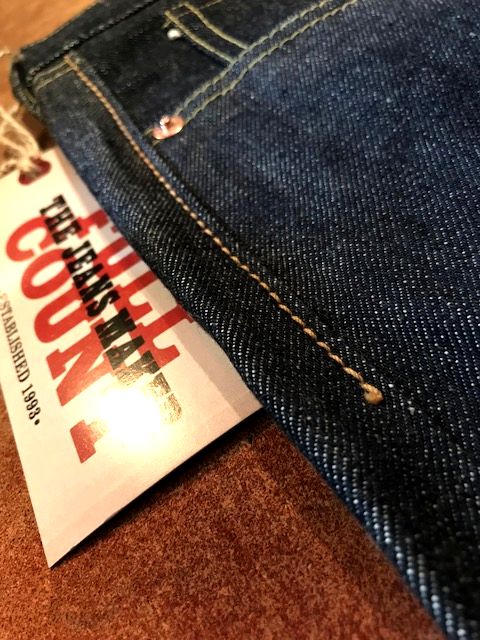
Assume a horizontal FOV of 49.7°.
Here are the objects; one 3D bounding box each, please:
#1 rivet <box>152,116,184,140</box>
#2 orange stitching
[{"bbox_3d":[-0.020,-0.054,0.144,0.009,0.003,0.009,-7,57,12],"label":"rivet"},{"bbox_3d":[-0.019,-0.038,0.134,0.005,0.003,0.162,-34,56,-6],"label":"orange stitching"}]

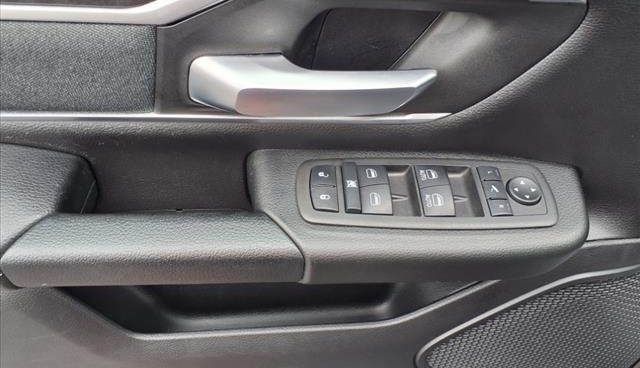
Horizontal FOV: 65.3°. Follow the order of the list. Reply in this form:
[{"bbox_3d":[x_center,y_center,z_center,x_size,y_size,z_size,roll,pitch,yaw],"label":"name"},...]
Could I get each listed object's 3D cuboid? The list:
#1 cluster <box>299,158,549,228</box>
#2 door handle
[{"bbox_3d":[0.089,0.008,0.416,0.205,0.018,0.060,2,59,-6],"label":"cluster"},{"bbox_3d":[-0.006,-0.080,0.405,0.194,0.038,0.036,0,40,0],"label":"door handle"}]

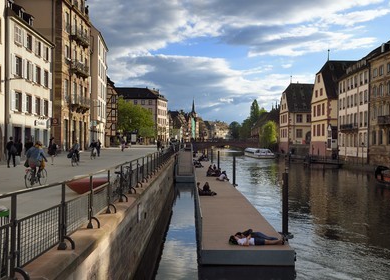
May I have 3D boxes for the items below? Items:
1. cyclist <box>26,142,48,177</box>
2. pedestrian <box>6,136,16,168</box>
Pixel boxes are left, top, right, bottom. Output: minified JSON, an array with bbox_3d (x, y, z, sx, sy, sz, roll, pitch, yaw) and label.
[{"bbox_3d":[-5.756,0.686,16.100,0.650,1.330,0.800,0,0,10],"label":"cyclist"},{"bbox_3d":[-10.526,0.728,25.400,0.580,1.770,0.420,0,0,7],"label":"pedestrian"}]

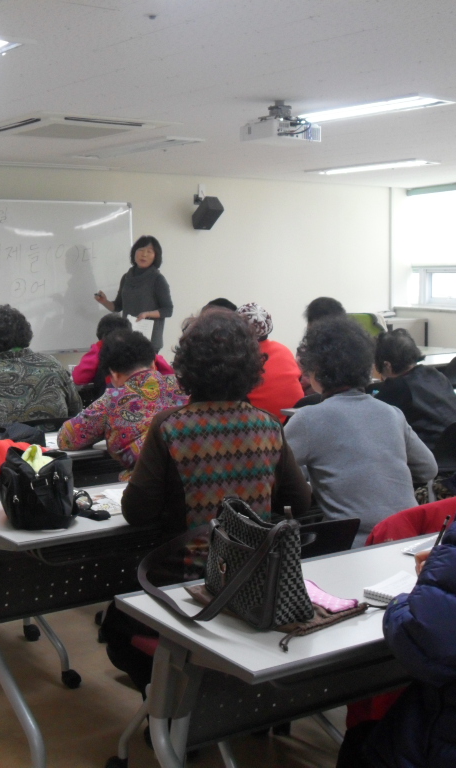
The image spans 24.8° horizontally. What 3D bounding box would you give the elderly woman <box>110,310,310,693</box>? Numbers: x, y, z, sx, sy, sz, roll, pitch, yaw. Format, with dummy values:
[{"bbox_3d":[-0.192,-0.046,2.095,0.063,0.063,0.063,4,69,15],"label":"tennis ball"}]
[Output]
[{"bbox_3d":[-0.028,0.442,2.805,0.540,1.270,0.680,-5,8,-35],"label":"elderly woman"}]

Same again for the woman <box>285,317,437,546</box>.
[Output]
[{"bbox_3d":[0.331,0.448,3.215,0.580,1.270,0.740,-5,8,-36],"label":"woman"}]

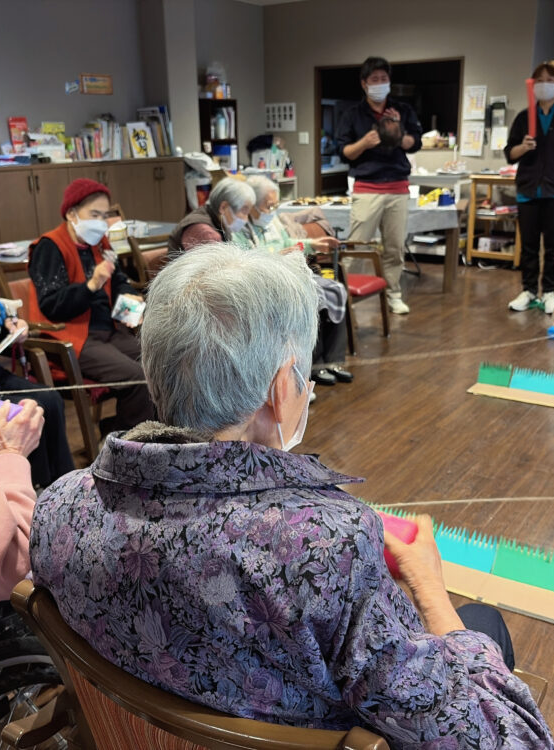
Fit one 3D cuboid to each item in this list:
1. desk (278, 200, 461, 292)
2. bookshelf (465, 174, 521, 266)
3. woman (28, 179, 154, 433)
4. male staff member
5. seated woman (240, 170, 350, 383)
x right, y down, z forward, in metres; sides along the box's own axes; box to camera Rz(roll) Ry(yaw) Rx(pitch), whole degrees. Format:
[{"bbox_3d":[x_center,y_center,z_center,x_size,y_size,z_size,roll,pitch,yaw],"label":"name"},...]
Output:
[{"bbox_3d":[0.827,-1.183,6.691,1.700,0.664,0.850,5,19,19],"label":"desk"},{"bbox_3d":[2.212,-1.507,7.295,0.510,0.850,0.470,11,22,33],"label":"bookshelf"},{"bbox_3d":[-0.631,-0.192,2.978,0.680,1.130,0.520,8,20,27],"label":"woman"},{"bbox_3d":[0.707,-1.284,5.283,0.570,1.730,0.440,0,18,3],"label":"male staff member"},{"bbox_3d":[0.045,-0.494,3.954,0.720,1.075,0.500,8,20,26],"label":"seated woman"}]

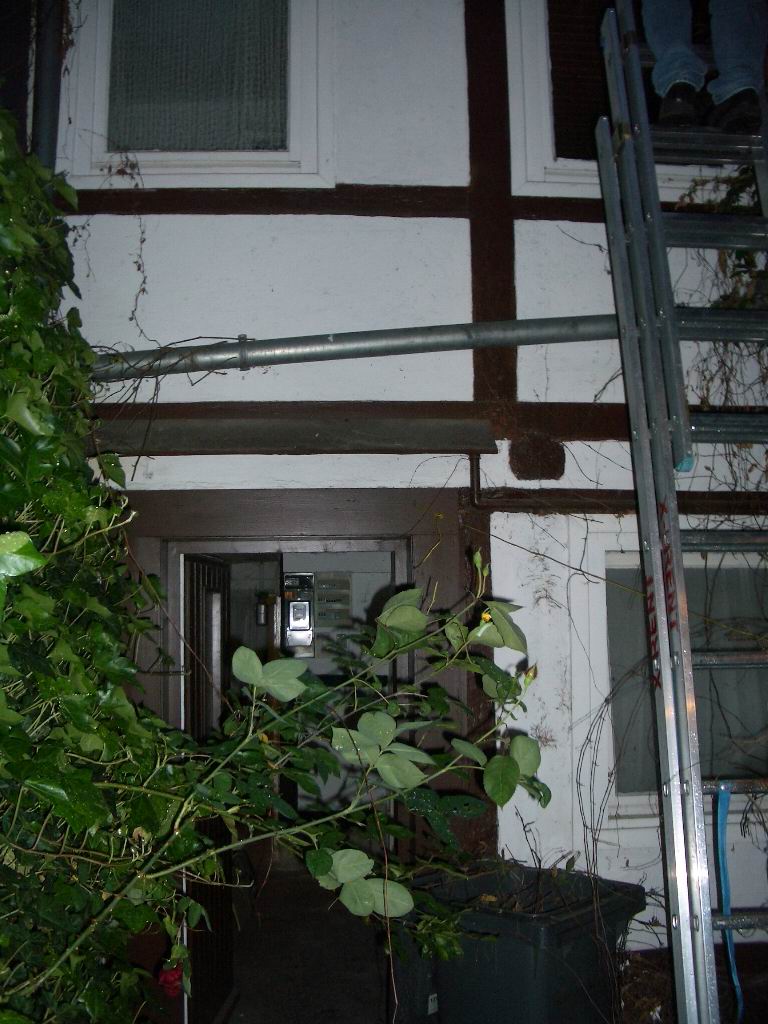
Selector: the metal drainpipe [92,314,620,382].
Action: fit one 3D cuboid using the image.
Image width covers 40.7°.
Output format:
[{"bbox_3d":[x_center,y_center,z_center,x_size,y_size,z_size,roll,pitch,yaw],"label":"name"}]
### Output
[{"bbox_3d":[-0.048,-0.637,4.001,2.216,0.100,0.100,-5,-4,-4],"label":"metal drainpipe"}]

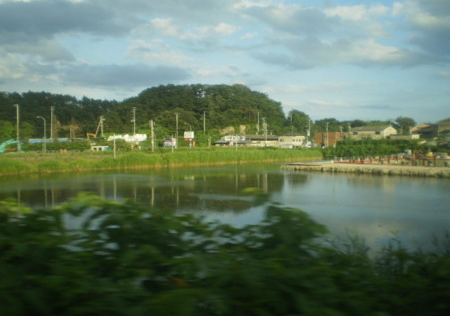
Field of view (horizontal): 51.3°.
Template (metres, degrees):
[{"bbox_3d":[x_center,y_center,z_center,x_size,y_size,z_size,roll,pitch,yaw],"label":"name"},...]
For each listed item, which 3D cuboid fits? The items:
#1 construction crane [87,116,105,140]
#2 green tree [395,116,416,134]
[{"bbox_3d":[-39.276,-8.947,142.000,5.400,7.600,2.600,-1,2,-6],"label":"construction crane"},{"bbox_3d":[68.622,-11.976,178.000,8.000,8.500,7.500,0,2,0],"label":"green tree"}]

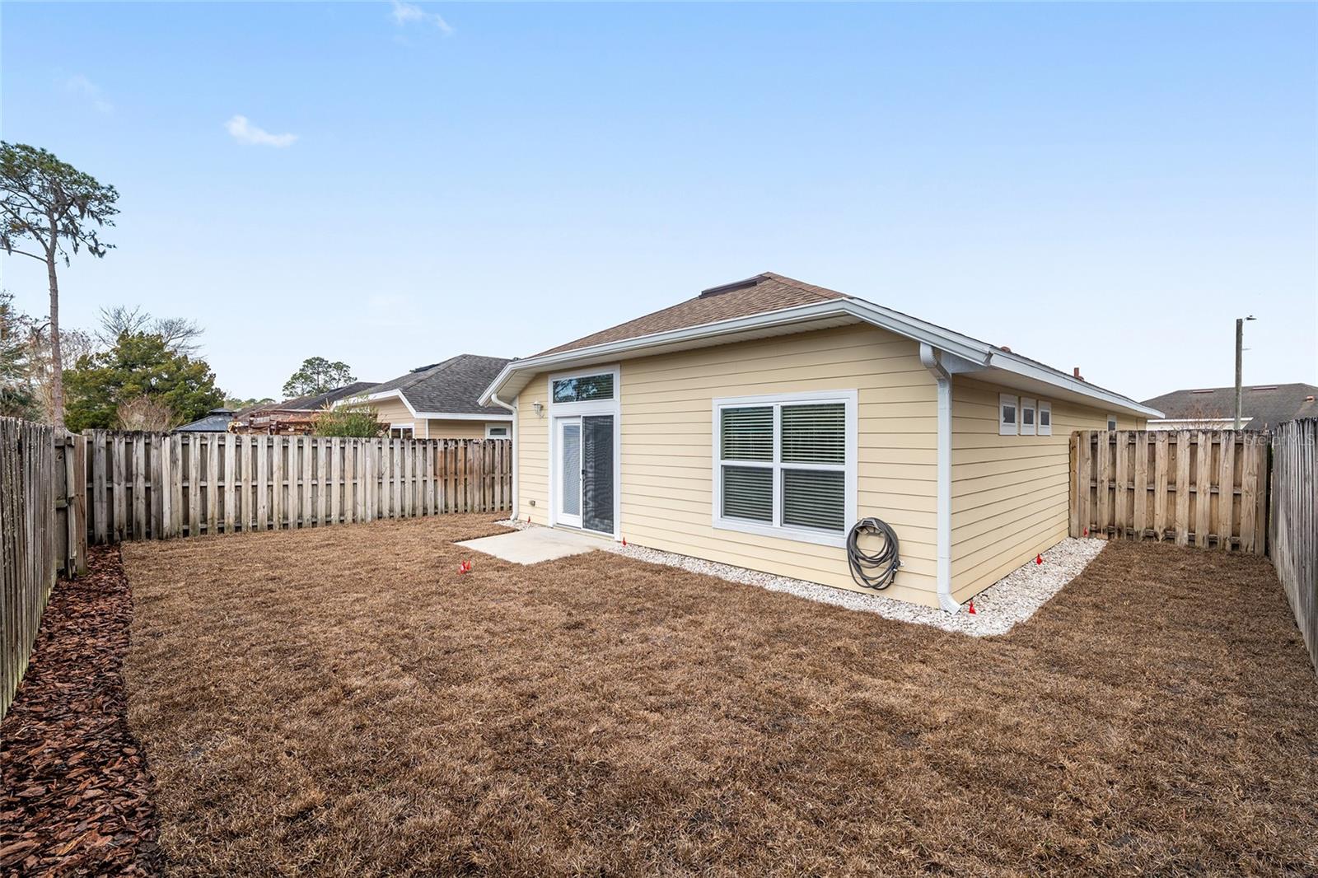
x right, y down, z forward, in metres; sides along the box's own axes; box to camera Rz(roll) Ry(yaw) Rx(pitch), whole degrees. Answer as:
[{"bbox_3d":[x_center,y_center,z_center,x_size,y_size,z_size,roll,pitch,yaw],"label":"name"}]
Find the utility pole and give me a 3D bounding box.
[{"bbox_3d":[28.400,-2.200,24.850,0.680,7.700,0.250,1,1,44],"label":"utility pole"}]

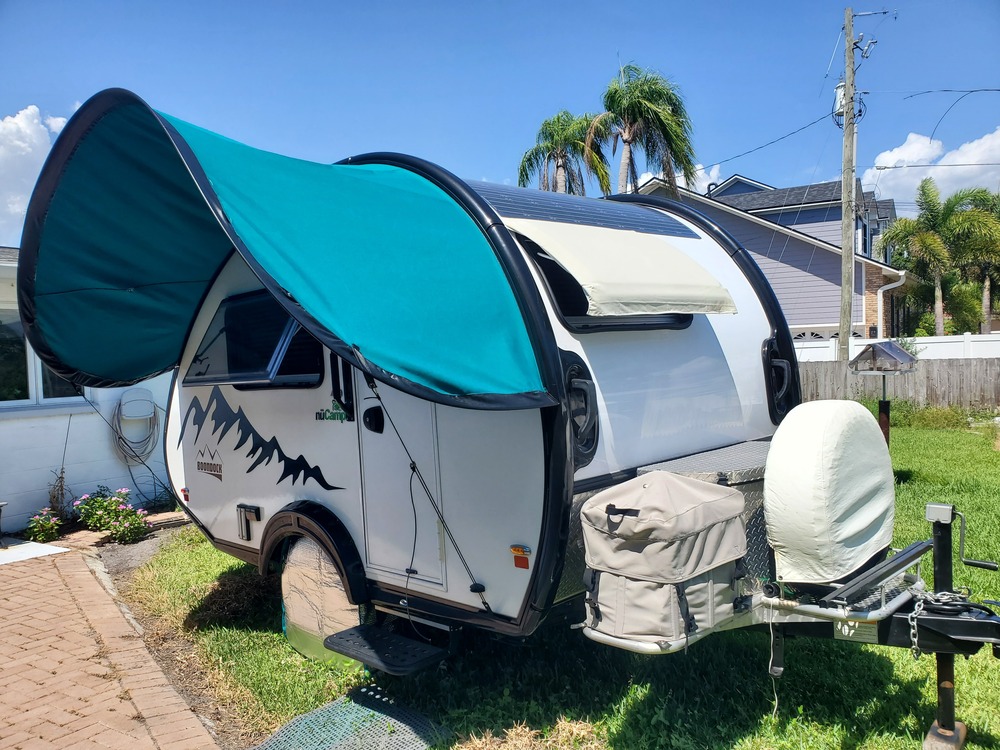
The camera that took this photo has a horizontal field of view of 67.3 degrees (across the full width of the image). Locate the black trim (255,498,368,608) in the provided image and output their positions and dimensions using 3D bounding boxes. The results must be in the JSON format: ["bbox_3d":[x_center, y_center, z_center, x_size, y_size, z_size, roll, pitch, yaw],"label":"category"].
[{"bbox_3d":[-0.990,0.873,3.832,0.898,0.447,0.112,-1,2,45],"label":"black trim"}]

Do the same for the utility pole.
[{"bbox_3d":[8.315,-4.017,18.000,0.280,9.467,0.280,0,2,0],"label":"utility pole"}]

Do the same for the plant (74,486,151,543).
[{"bbox_3d":[-3.448,1.226,6.700,0.680,0.420,0.580,-2,2,-18],"label":"plant"}]

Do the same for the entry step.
[{"bbox_3d":[-0.491,1.189,3.247,0.548,0.056,0.269,-1,2,45],"label":"entry step"}]

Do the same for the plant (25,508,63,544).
[{"bbox_3d":[-4.011,1.309,6.600,0.330,0.300,0.320,-2,2,-18],"label":"plant"}]

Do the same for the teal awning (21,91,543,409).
[{"bbox_3d":[-1.336,-0.522,3.403,3.167,1.421,1.035,-1,2,45],"label":"teal awning"}]

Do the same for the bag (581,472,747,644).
[{"bbox_3d":[0.634,0.651,2.900,0.386,0.548,0.477,-1,2,45],"label":"bag"}]

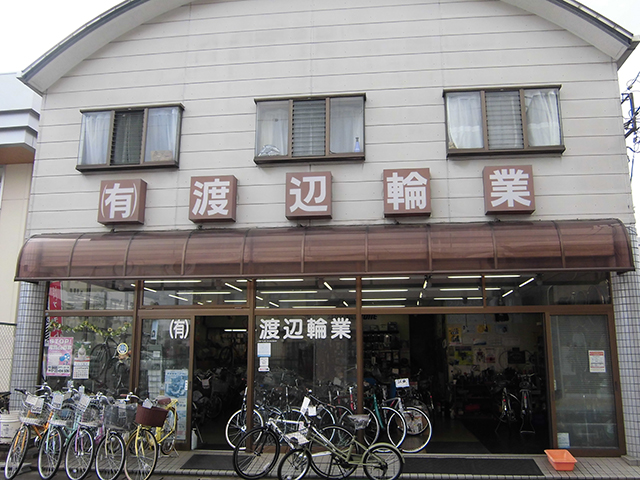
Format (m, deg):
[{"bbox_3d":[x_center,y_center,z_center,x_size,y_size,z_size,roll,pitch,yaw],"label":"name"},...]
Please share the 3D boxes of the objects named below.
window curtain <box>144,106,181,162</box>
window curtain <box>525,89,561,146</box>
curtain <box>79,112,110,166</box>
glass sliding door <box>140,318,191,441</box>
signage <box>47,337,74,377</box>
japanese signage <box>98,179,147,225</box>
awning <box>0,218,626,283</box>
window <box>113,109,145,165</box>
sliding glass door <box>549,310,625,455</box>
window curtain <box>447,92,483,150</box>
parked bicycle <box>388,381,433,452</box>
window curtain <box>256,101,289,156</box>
[{"bbox_3d":[-2.577,-1.722,7.883,0.539,0.922,0.100,-1,-9,5],"label":"window curtain"},{"bbox_3d":[3.404,-1.863,7.323,0.491,0.901,0.100,-1,-9,5],"label":"window curtain"},{"bbox_3d":[-3.708,-1.678,7.926,0.531,0.925,0.090,-1,-10,5],"label":"curtain"},{"bbox_3d":[-2.354,2.143,7.247,0.870,1.920,0.050,-1,-9,5],"label":"glass sliding door"},{"bbox_3d":[-4.179,1.883,7.734,0.415,0.604,0.020,-1,-9,5],"label":"signage"},{"bbox_3d":[-3.188,-0.609,7.796,0.671,0.677,0.230,-1,-9,5],"label":"japanese signage"},{"bbox_3d":[-0.177,0.160,7.151,8.850,0.800,0.520,-1,-10,5],"label":"awning"},{"bbox_3d":[-3.130,-1.675,7.838,0.504,0.924,0.080,-1,-9,5],"label":"window"},{"bbox_3d":[3.768,2.026,6.874,0.935,1.940,0.070,-1,-10,5],"label":"sliding glass door"},{"bbox_3d":[2.216,-1.831,7.363,0.530,0.900,0.090,-1,-10,5],"label":"window curtain"},{"bbox_3d":[1.058,2.678,7.505,0.580,1.030,1.580,4,-11,-21],"label":"parked bicycle"},{"bbox_3d":[-0.753,-1.770,7.648,0.509,0.910,0.090,-1,-10,5],"label":"window curtain"}]

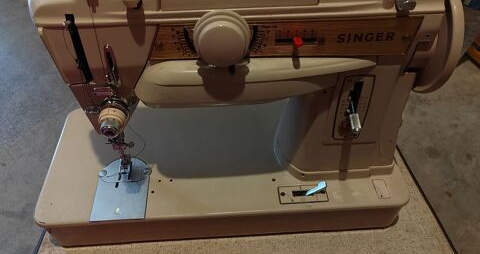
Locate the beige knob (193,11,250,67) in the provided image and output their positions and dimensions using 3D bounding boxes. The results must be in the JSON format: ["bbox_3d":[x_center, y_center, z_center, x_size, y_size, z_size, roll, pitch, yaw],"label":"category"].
[{"bbox_3d":[-0.013,-0.064,0.269,0.041,0.041,0.025,-2,42,-4],"label":"beige knob"}]

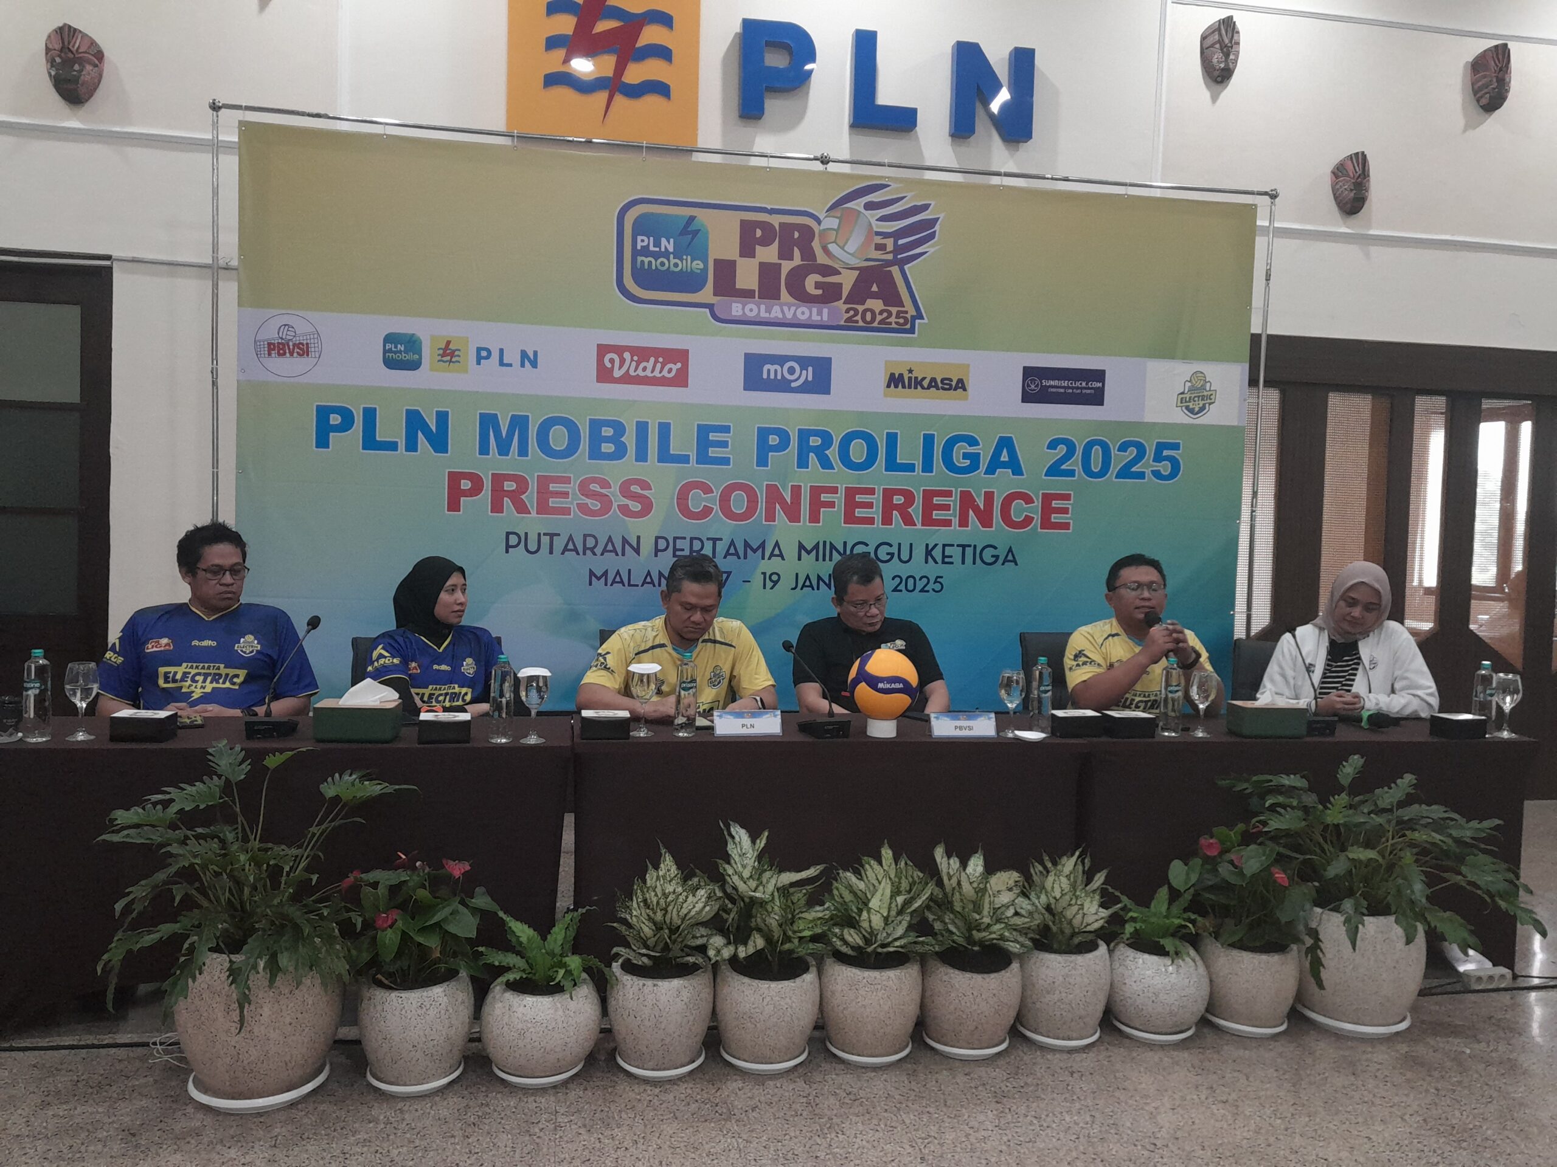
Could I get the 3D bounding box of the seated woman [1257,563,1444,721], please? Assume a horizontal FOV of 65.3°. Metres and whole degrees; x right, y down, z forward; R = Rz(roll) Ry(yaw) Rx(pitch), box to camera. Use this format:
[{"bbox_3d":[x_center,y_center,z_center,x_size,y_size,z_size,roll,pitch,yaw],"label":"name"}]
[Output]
[{"bbox_3d":[2.059,0.572,4.338,0.580,1.298,0.780,2,2,3],"label":"seated woman"}]

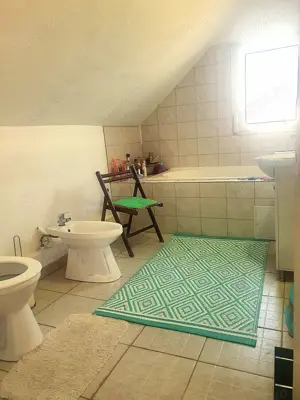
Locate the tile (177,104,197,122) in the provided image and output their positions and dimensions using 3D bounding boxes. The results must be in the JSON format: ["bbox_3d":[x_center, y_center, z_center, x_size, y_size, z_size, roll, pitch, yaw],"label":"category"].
[{"bbox_3d":[0.443,-1.049,3.640,0.250,0.201,0.010,1,13,24],"label":"tile"}]

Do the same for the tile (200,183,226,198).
[{"bbox_3d":[0.601,-0.097,2.871,0.250,0.151,0.010,1,13,24],"label":"tile"}]

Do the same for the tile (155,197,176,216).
[{"bbox_3d":[0.155,0.071,3.108,0.248,0.200,0.010,1,12,24],"label":"tile"}]

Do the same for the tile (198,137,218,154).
[{"bbox_3d":[0.696,-0.653,3.610,0.249,0.202,0.010,1,11,24],"label":"tile"}]

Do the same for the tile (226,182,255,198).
[{"bbox_3d":[0.836,-0.092,2.789,0.254,0.146,0.010,1,11,24],"label":"tile"}]

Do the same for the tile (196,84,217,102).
[{"bbox_3d":[0.667,-1.260,3.545,0.250,0.202,0.010,1,13,23],"label":"tile"}]

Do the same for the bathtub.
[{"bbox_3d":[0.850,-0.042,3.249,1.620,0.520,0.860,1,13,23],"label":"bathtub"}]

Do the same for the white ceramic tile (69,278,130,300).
[{"bbox_3d":[-0.346,0.599,2.095,0.330,0.010,0.330,1,12,24],"label":"white ceramic tile"}]

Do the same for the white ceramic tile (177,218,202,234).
[{"bbox_3d":[0.397,0.261,3.046,0.250,0.183,0.010,1,13,23],"label":"white ceramic tile"}]

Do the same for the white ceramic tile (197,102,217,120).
[{"bbox_3d":[0.672,-1.045,3.539,0.250,0.201,0.010,1,13,24],"label":"white ceramic tile"}]

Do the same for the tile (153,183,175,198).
[{"bbox_3d":[0.141,-0.102,3.100,0.254,0.146,0.010,1,11,24],"label":"tile"}]

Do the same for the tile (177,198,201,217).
[{"bbox_3d":[0.382,0.072,3.005,0.250,0.202,0.010,1,13,23],"label":"tile"}]

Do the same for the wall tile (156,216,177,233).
[{"bbox_3d":[0.171,0.260,3.147,0.250,0.191,0.010,1,13,24],"label":"wall tile"}]

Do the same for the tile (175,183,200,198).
[{"bbox_3d":[0.373,-0.099,2.996,0.254,0.146,0.010,1,11,24],"label":"tile"}]

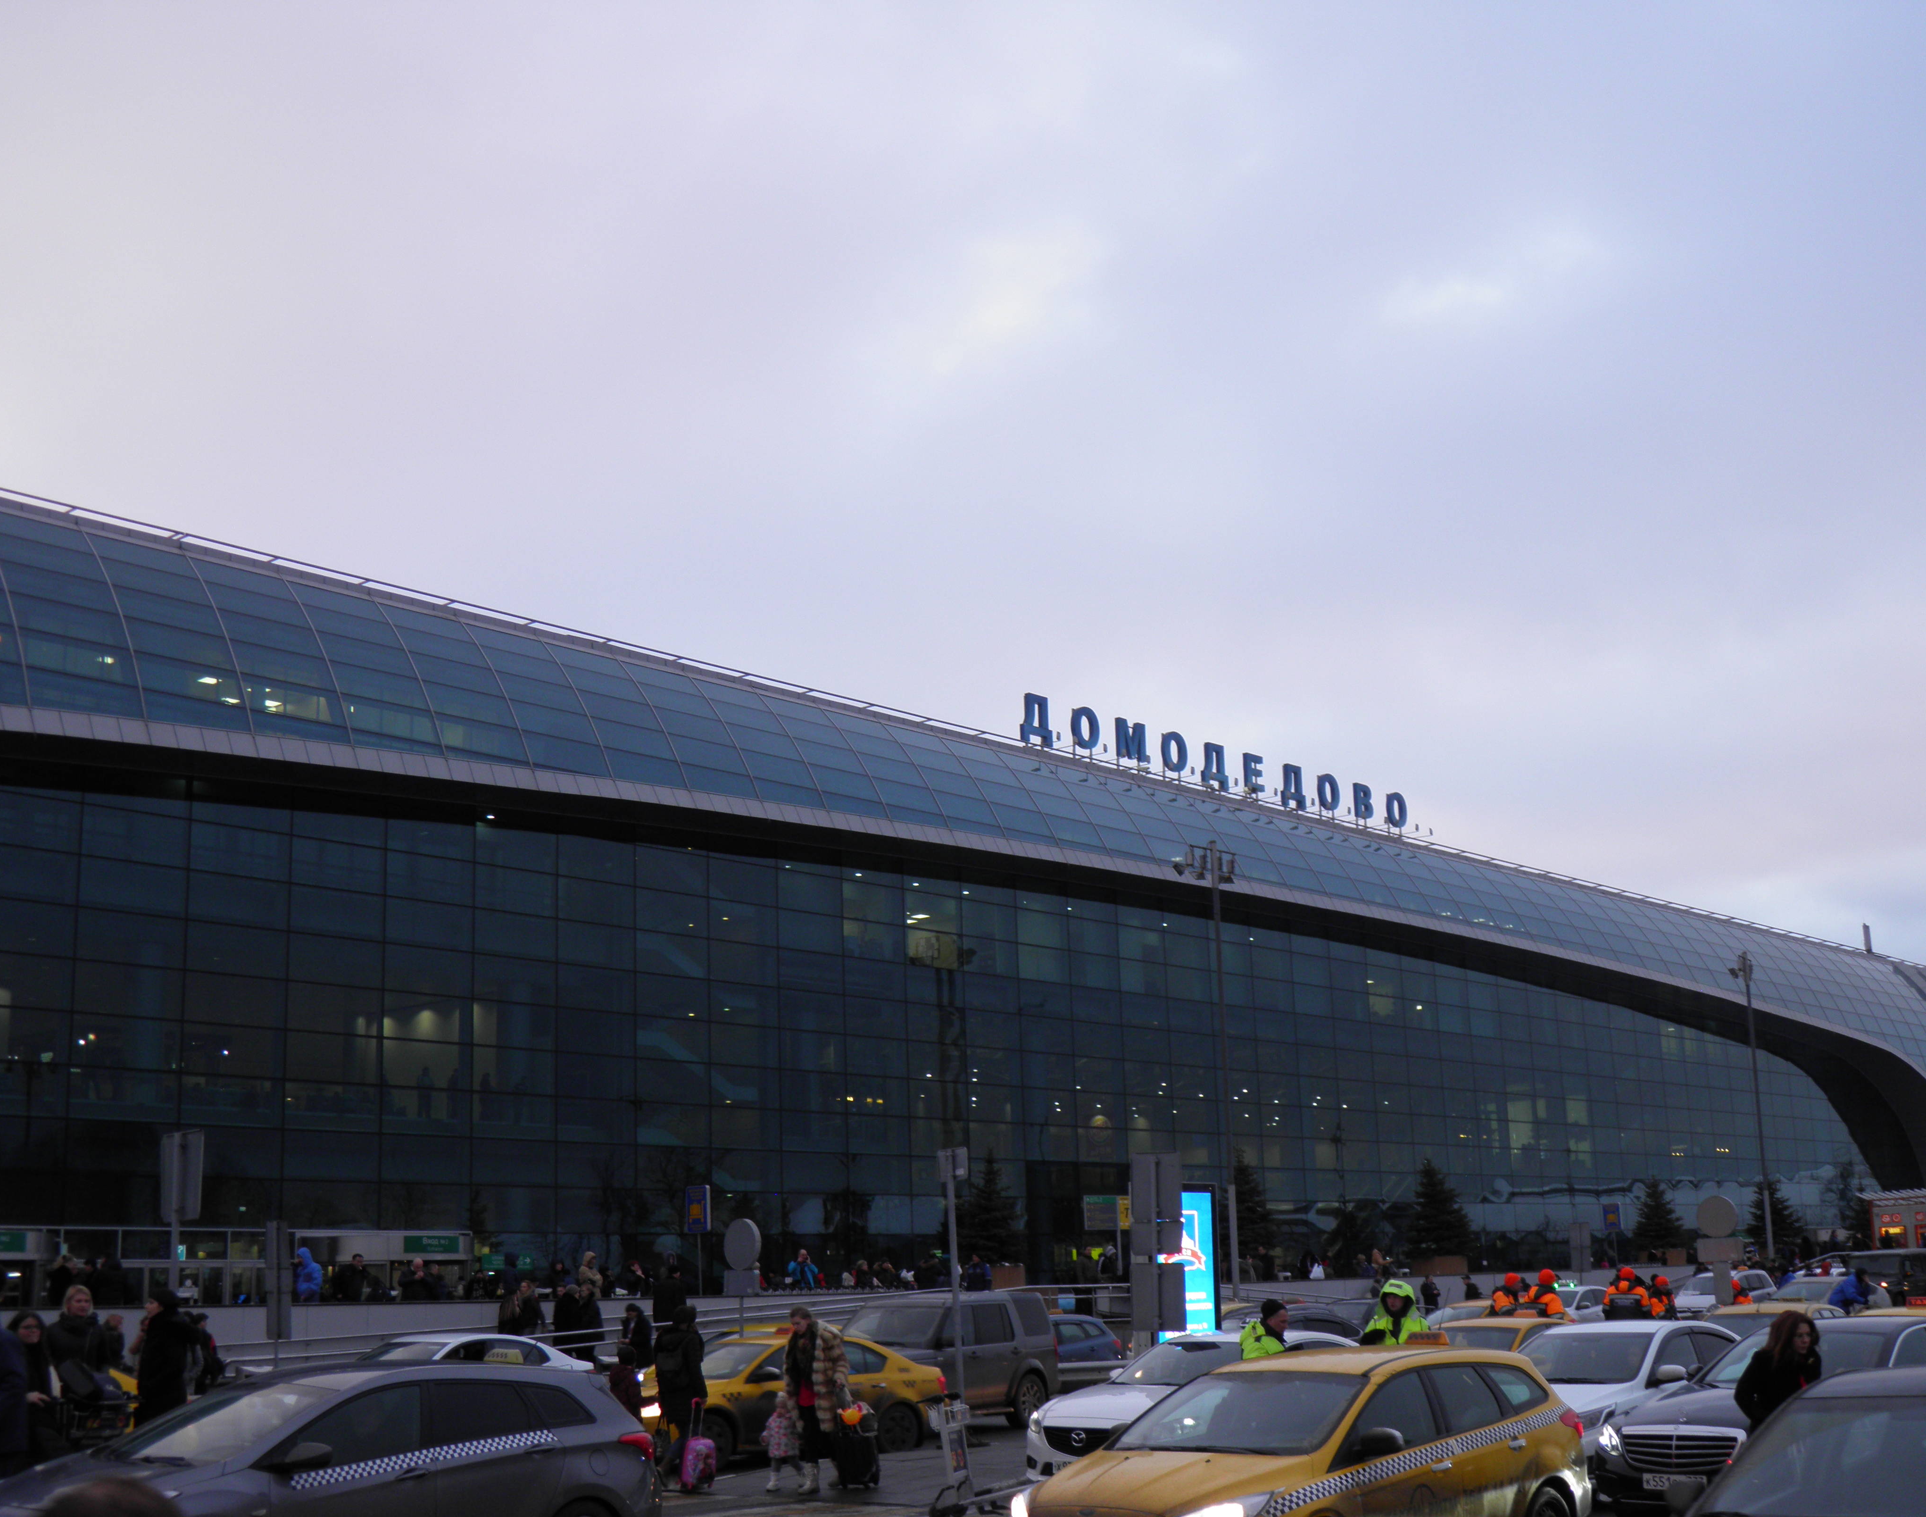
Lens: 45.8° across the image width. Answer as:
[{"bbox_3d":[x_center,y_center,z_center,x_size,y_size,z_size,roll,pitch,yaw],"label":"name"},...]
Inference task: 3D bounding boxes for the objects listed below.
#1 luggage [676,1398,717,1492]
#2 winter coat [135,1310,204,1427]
[{"bbox_3d":[-2.478,6.405,21.206,0.320,0.810,0.240,5,-15,-27],"label":"luggage"},{"bbox_3d":[-6.604,5.144,18.875,0.500,1.120,0.500,0,-13,-6],"label":"winter coat"}]

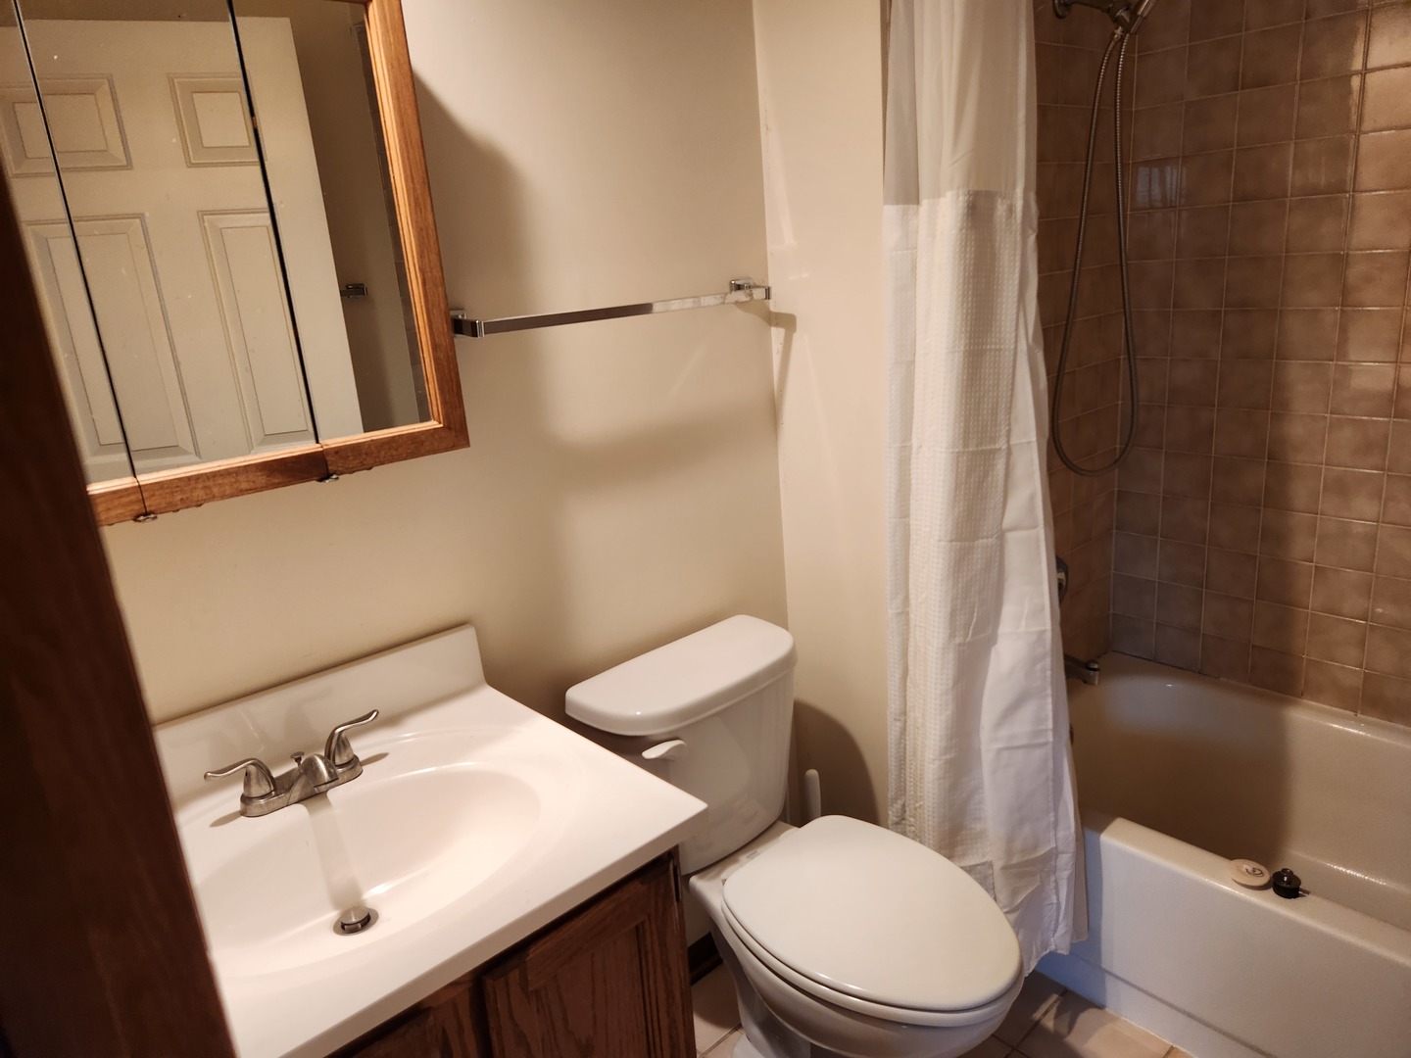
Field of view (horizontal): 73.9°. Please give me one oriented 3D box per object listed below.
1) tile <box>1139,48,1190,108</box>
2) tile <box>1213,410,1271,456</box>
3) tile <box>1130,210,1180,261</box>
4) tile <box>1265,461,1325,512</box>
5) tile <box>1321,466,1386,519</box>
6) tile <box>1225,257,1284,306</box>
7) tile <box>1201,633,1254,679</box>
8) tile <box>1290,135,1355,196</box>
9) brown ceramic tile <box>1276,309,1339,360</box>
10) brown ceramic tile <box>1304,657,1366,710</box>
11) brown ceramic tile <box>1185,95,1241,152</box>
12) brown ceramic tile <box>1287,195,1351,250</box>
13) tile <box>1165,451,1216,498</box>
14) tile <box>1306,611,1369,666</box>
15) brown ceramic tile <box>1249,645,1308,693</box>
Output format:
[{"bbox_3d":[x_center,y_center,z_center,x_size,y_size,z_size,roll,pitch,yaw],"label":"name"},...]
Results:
[{"bbox_3d":[0.989,-0.978,2.037,0.010,0.108,0.108,-18,21,-38],"label":"tile"},{"bbox_3d":[1.198,-0.211,2.090,0.010,0.108,0.108,-18,21,-39],"label":"tile"},{"bbox_3d":[1.017,-0.664,2.131,0.009,0.107,0.107,-19,21,-38],"label":"tile"},{"bbox_3d":[1.278,-0.089,2.039,0.010,0.108,0.108,-18,21,-38],"label":"tile"},{"bbox_3d":[1.352,-0.073,1.961,0.010,0.108,0.108,-18,21,-39],"label":"tile"},{"bbox_3d":[1.173,-0.527,2.005,0.010,0.108,0.108,-18,21,-38],"label":"tile"},{"bbox_3d":[1.241,0.307,2.234,0.009,0.105,0.108,-18,21,-38],"label":"tile"},{"bbox_3d":[1.226,-0.719,1.862,0.010,0.108,0.108,-18,21,-38],"label":"tile"},{"bbox_3d":[1.254,-0.405,1.954,0.010,0.108,0.108,-18,21,-38],"label":"brown ceramic tile"},{"bbox_3d":[1.388,0.343,2.081,0.010,0.104,0.108,-18,21,-39],"label":"brown ceramic tile"},{"bbox_3d":[1.072,-0.856,1.988,0.010,0.108,0.108,-18,21,-39],"label":"brown ceramic tile"},{"bbox_3d":[1.235,-0.613,1.889,0.010,0.108,0.108,-18,21,-39],"label":"brown ceramic tile"},{"bbox_3d":[1.132,-0.126,2.194,0.009,0.108,0.108,-18,21,-38],"label":"tile"},{"bbox_3d":[1.376,0.239,2.045,0.009,0.108,0.108,-18,21,-38],"label":"tile"},{"bbox_3d":[1.313,0.324,2.154,0.009,0.105,0.108,-18,21,-38],"label":"brown ceramic tile"}]

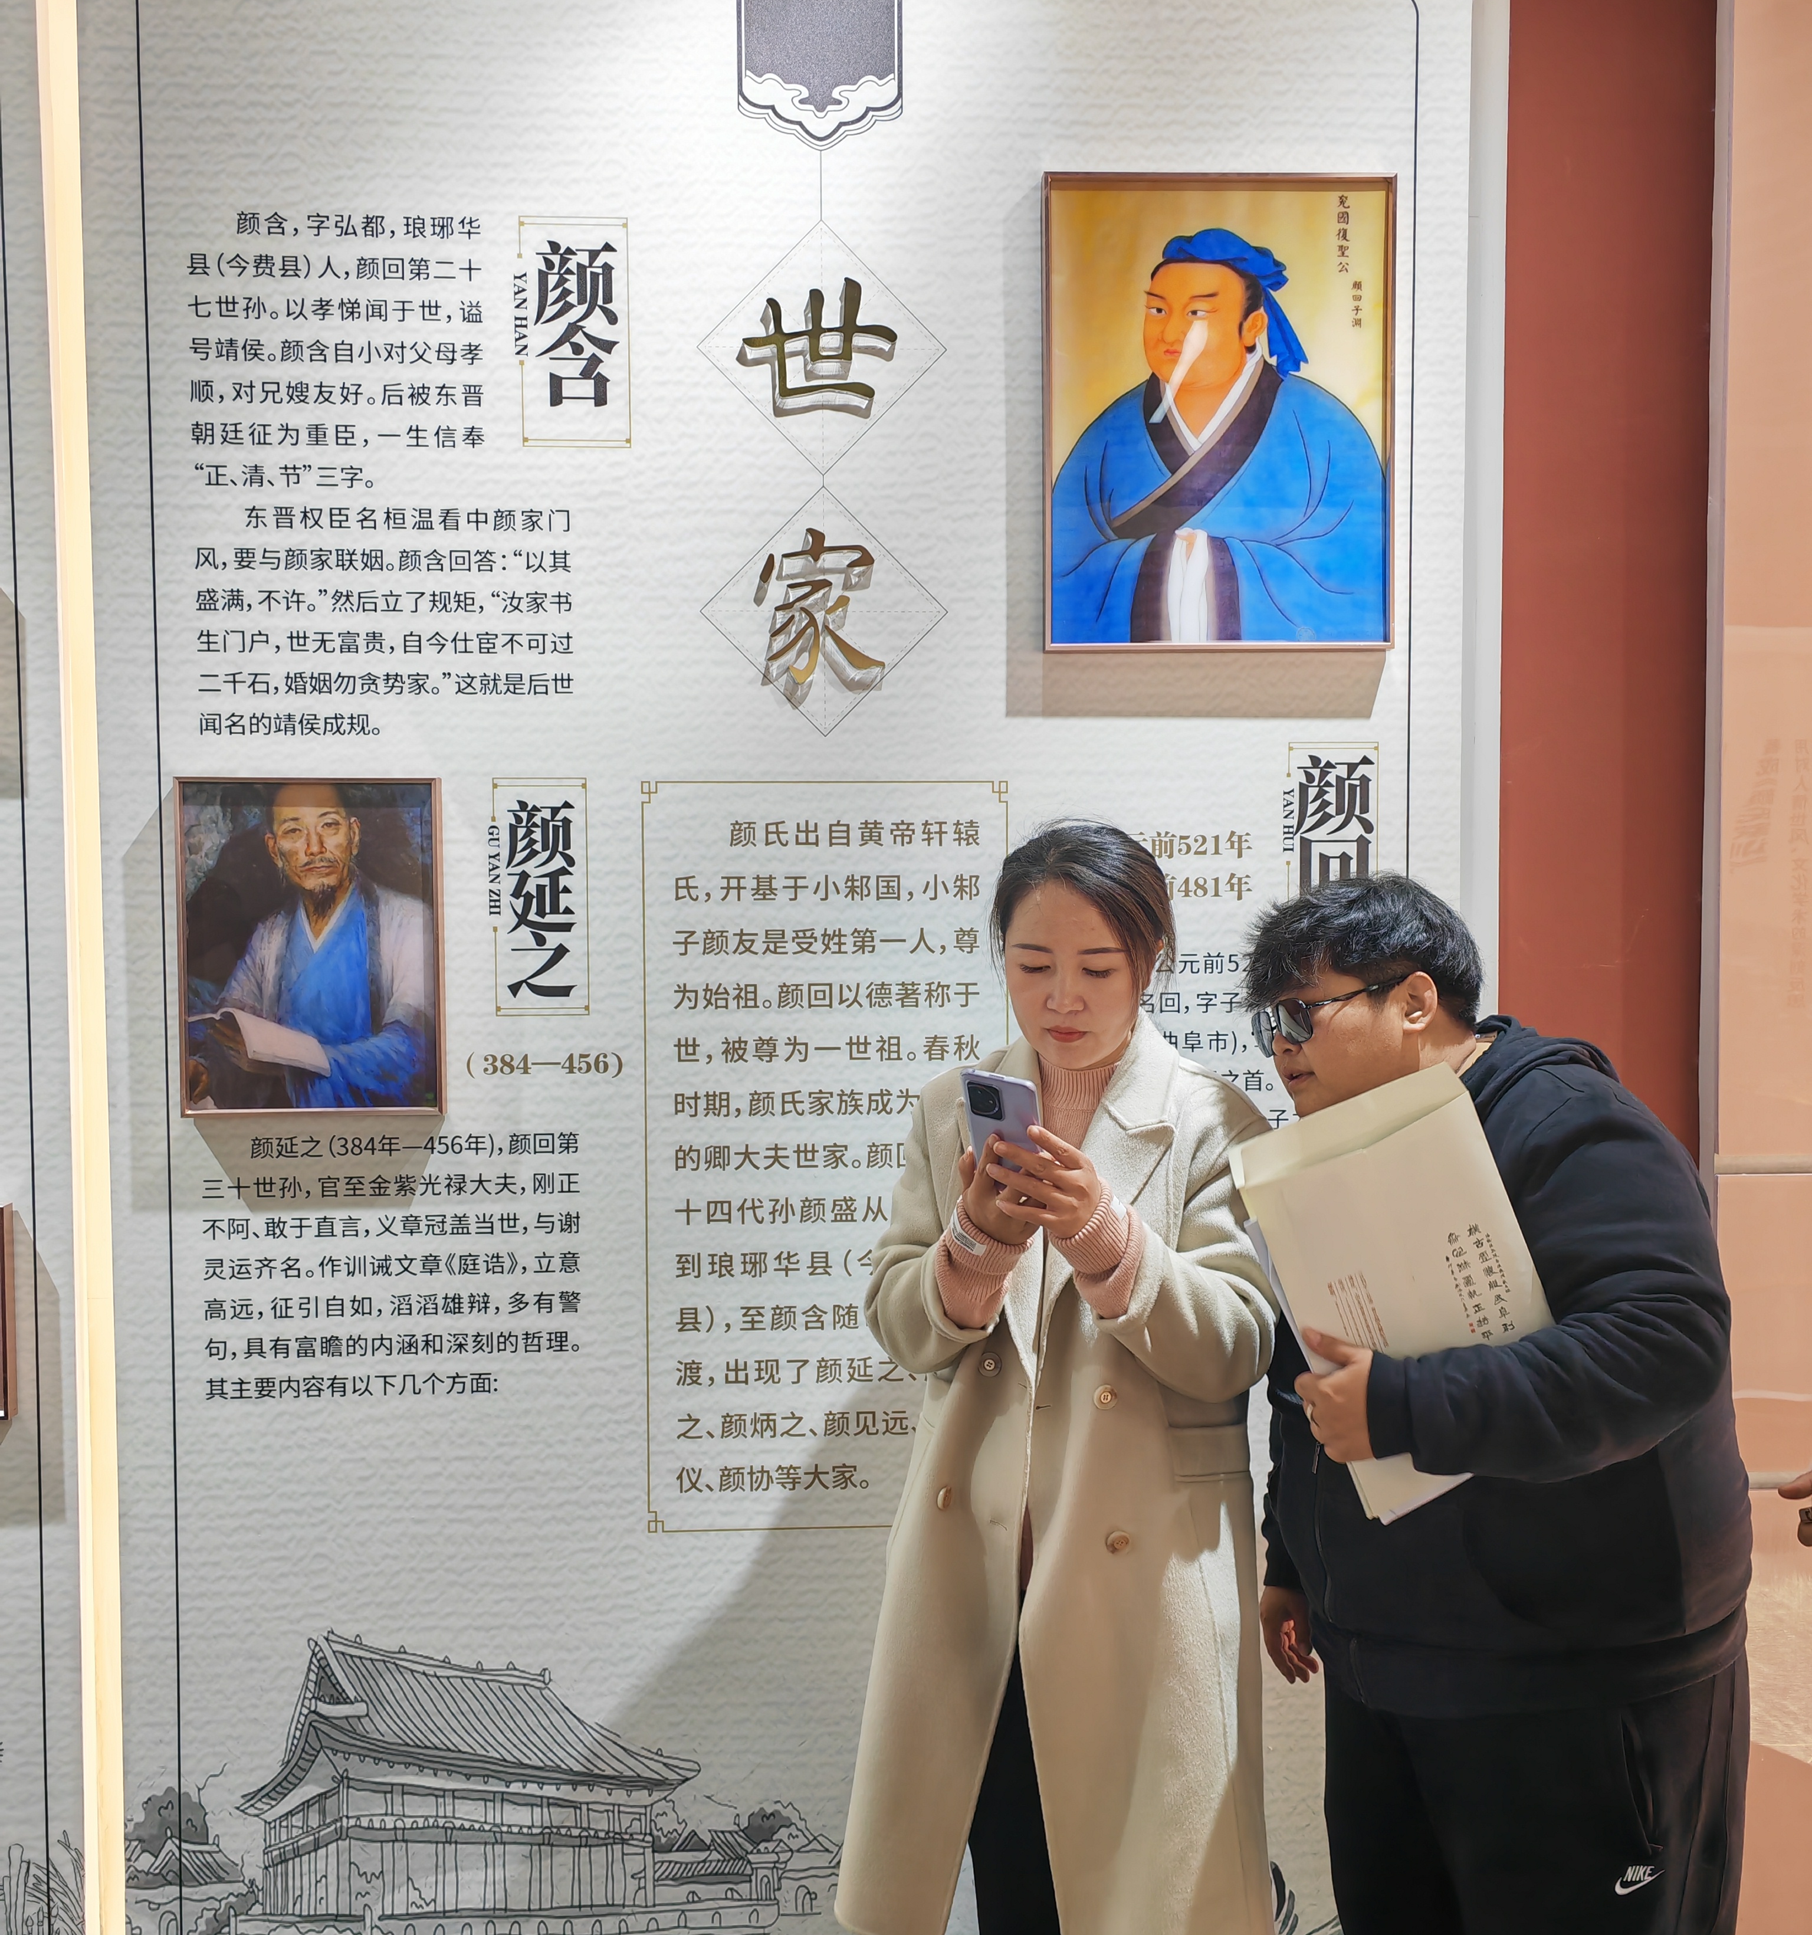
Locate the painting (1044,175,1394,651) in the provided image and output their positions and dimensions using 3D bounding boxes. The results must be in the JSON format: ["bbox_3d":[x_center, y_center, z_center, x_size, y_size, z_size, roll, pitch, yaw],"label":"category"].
[{"bbox_3d":[0.374,-0.660,2.259,0.423,0.561,0.030,0,3,-3],"label":"painting"}]

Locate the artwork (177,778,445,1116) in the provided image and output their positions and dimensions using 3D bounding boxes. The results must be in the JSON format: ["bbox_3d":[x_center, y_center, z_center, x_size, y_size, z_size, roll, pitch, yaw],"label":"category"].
[{"bbox_3d":[-0.700,-0.023,2.225,0.303,0.398,0.030,0,3,-3],"label":"artwork"}]

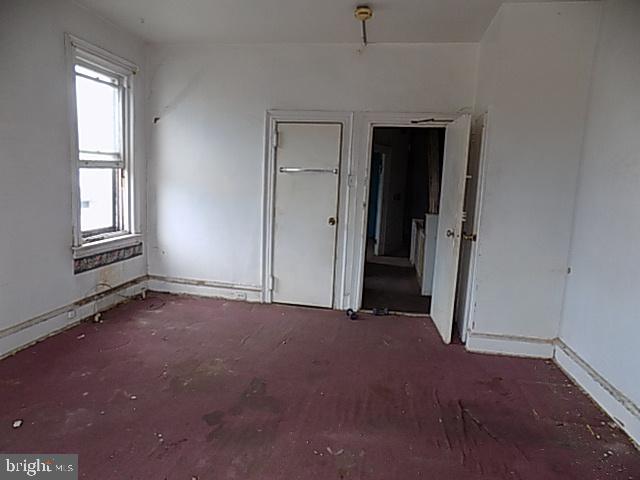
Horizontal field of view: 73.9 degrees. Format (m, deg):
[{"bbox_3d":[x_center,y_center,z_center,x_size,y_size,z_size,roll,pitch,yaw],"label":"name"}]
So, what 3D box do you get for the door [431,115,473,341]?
[{"bbox_3d":[1.252,-0.115,4.167,0.042,2.023,0.736,3,8,4],"label":"door"}]

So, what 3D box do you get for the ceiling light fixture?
[{"bbox_3d":[0.361,-1.768,3.539,0.146,0.298,0.146,4,8,8],"label":"ceiling light fixture"}]

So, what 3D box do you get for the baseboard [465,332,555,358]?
[{"bbox_3d":[1.656,0.918,3.710,0.731,0.168,0.028,4,8,8],"label":"baseboard"}]

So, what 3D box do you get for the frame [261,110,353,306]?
[{"bbox_3d":[-0.159,-0.318,4.758,0.937,2.161,0.120,4,8,8],"label":"frame"}]

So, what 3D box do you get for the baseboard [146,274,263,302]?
[{"bbox_3d":[-1.377,0.590,5.029,1.420,0.177,0.028,4,8,8],"label":"baseboard"}]

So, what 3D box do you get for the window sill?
[{"bbox_3d":[-2.203,0.051,4.418,0.120,0.108,1.108,4,8,8],"label":"window sill"}]

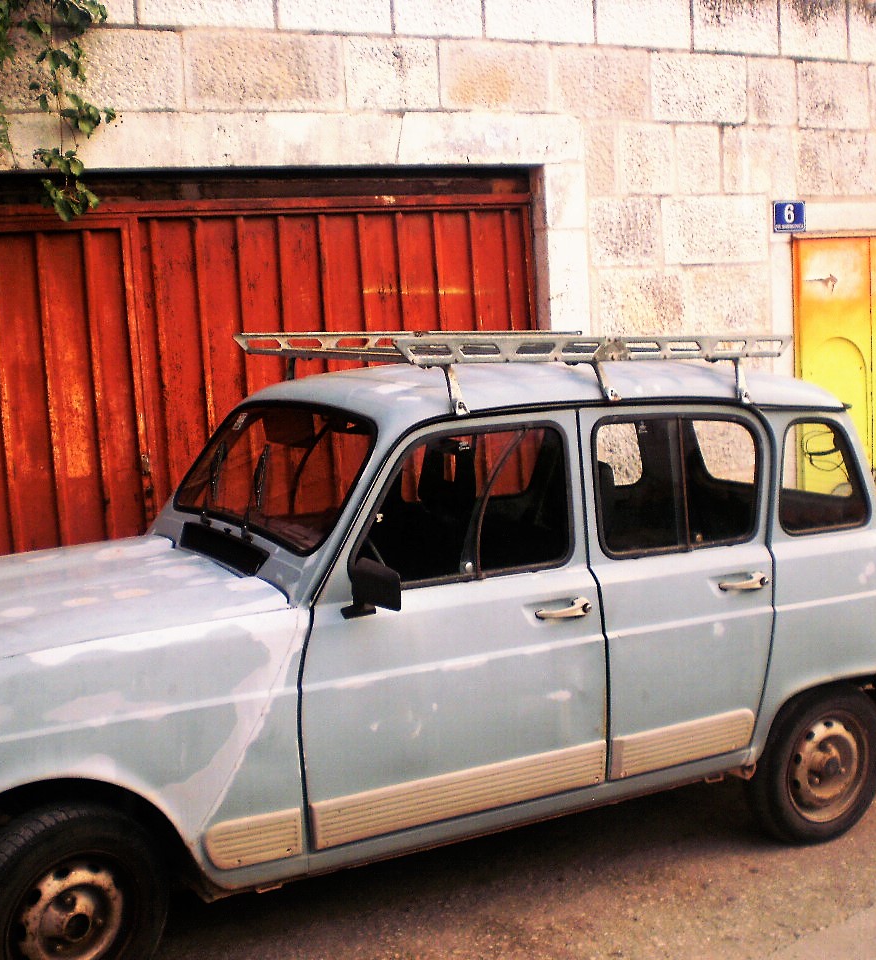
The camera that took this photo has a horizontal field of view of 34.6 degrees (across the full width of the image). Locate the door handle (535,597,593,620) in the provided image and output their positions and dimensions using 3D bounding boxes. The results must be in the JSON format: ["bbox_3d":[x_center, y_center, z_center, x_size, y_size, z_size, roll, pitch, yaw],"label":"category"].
[{"bbox_3d":[0.346,0.353,3.844,0.180,0.045,0.050,-6,8,-28],"label":"door handle"}]

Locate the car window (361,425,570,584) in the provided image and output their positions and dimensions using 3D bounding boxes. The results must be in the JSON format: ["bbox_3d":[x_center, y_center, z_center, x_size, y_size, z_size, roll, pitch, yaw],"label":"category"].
[{"bbox_3d":[0.064,0.062,3.781,0.675,0.385,0.040,-6,-1,-28],"label":"car window"}]

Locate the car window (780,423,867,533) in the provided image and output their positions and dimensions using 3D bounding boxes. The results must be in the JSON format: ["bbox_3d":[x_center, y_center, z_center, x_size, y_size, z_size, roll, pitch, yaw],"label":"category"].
[{"bbox_3d":[1.184,-0.017,4.389,0.357,0.338,0.040,-6,-1,-28],"label":"car window"}]

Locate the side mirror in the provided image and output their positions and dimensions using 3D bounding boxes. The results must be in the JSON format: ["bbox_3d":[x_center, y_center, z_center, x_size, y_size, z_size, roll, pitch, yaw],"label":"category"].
[{"bbox_3d":[-0.164,0.273,3.508,0.105,0.140,0.170,-6,8,-28],"label":"side mirror"}]

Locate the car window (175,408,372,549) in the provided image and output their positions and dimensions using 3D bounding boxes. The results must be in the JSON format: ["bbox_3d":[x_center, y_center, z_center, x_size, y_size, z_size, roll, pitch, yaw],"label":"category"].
[{"bbox_3d":[-0.517,-0.035,4.175,0.070,0.410,1.170,34,-11,-27],"label":"car window"}]

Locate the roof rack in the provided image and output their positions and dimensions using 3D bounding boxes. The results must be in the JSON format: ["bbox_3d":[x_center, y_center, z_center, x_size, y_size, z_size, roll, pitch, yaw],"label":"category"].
[{"bbox_3d":[0.216,-0.366,4.533,1.390,0.210,1.190,-4,7,-28],"label":"roof rack"}]

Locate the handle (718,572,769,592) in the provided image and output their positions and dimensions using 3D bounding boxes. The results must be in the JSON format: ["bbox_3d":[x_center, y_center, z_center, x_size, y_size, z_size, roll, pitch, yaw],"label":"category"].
[{"bbox_3d":[0.899,0.298,4.135,0.180,0.045,0.050,-6,8,-28],"label":"handle"}]

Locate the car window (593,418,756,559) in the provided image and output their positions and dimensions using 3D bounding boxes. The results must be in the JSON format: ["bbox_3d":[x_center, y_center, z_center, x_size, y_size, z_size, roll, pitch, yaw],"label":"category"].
[{"bbox_3d":[0.705,0.007,4.117,0.583,0.392,0.040,-6,-1,-28],"label":"car window"}]

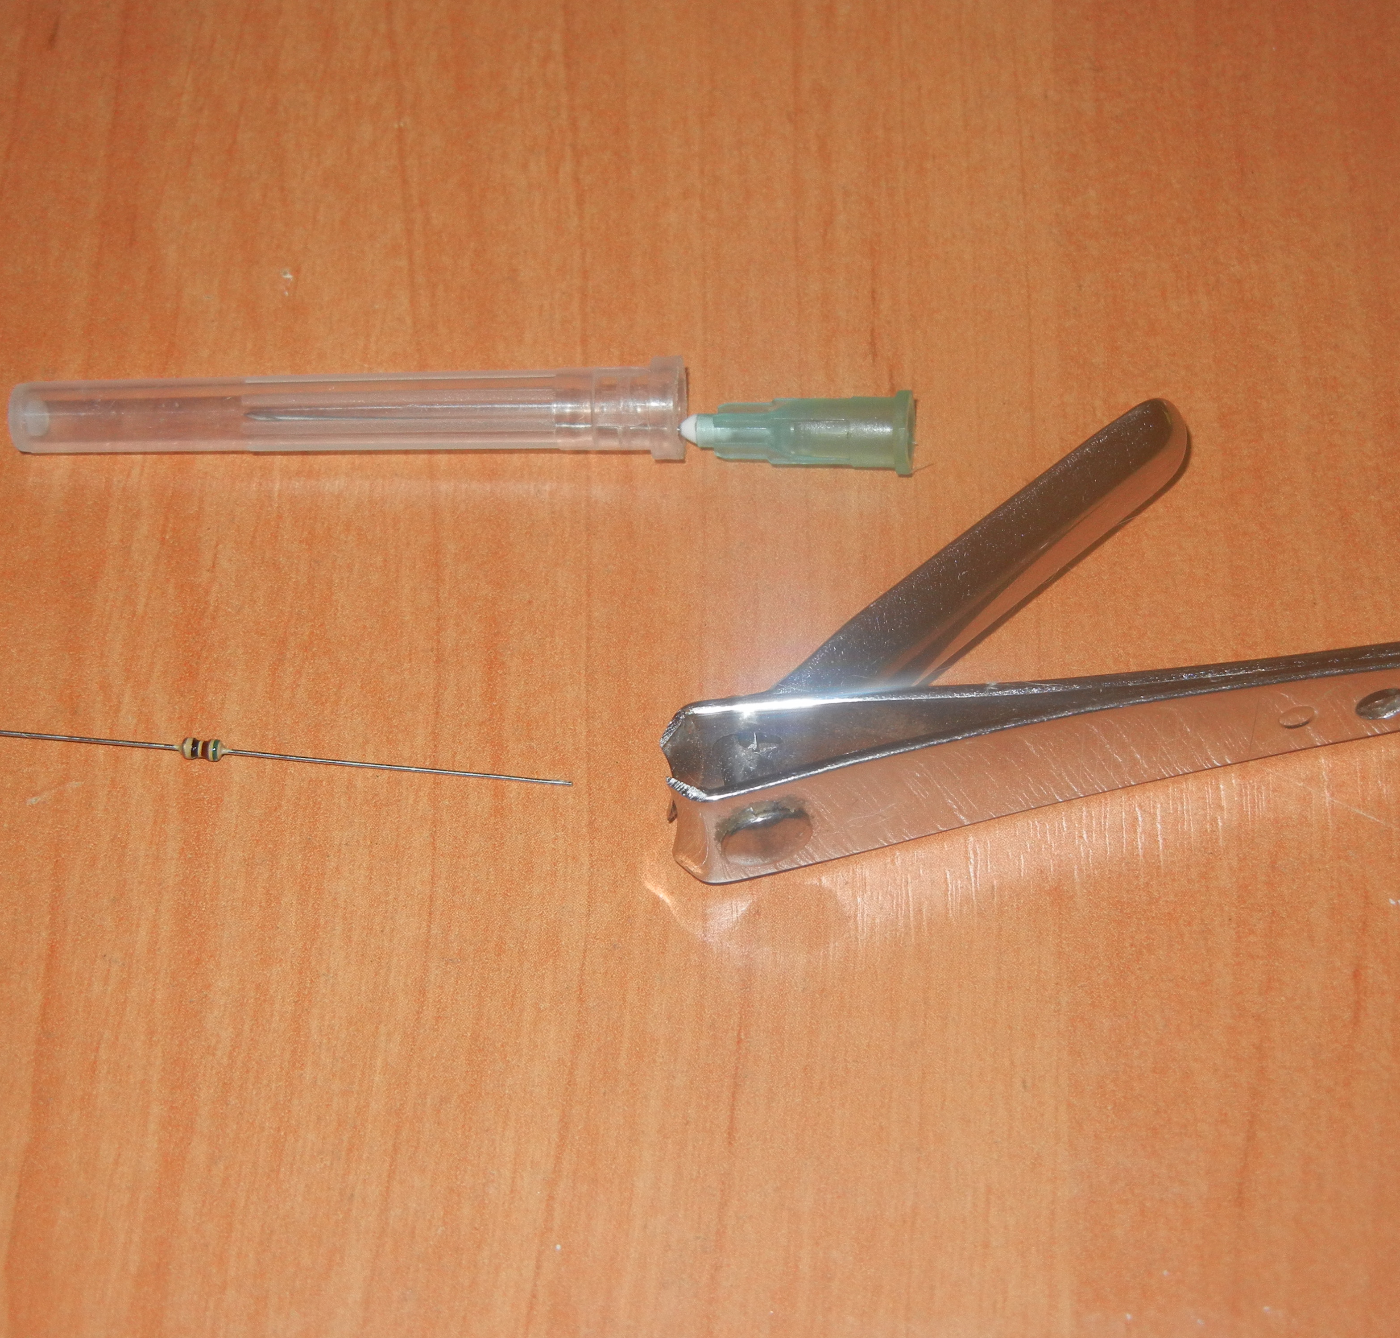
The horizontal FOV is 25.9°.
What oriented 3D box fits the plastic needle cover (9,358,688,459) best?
[{"bbox_3d":[-0.031,-0.022,0.264,0.059,0.009,0.009,-1,56,1],"label":"plastic needle cover"}]

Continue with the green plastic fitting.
[{"bbox_3d":[0.008,-0.021,0.263,0.020,0.007,0.007,1,56,1],"label":"green plastic fitting"}]

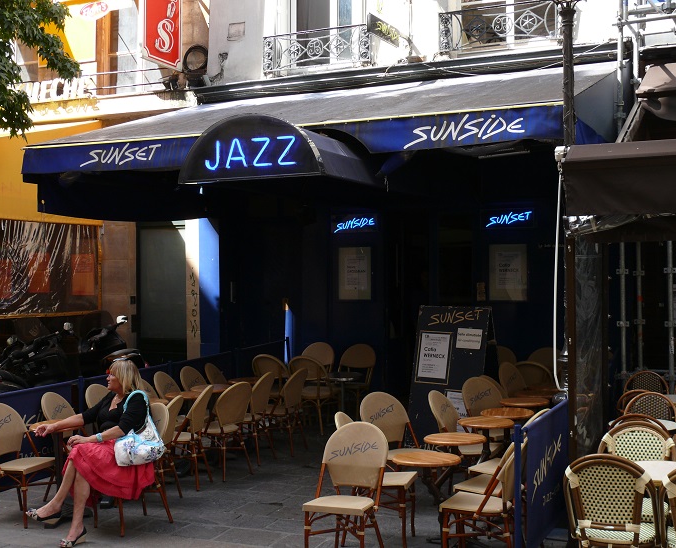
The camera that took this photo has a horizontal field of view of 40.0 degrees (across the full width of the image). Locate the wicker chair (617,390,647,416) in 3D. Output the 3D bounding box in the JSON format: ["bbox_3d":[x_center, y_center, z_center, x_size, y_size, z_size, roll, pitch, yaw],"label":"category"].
[{"bbox_3d":[2.900,1.500,8.600,0.500,0.880,0.560,0,1,40],"label":"wicker chair"}]

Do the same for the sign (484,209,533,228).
[{"bbox_3d":[2.350,-0.766,12.807,0.720,0.280,0.080,0,-1,25],"label":"sign"}]

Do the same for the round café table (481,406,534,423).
[{"bbox_3d":[1.498,1.584,8.180,0.475,0.735,0.475,0,1,0],"label":"round café table"}]

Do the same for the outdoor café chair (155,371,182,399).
[{"bbox_3d":[-1.598,1.437,9.448,0.520,0.891,0.446,-1,0,20],"label":"outdoor café chair"}]

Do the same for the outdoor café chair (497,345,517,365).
[{"bbox_3d":[1.855,1.364,11.360,0.540,0.930,0.570,0,1,23],"label":"outdoor café chair"}]

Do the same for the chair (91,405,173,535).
[{"bbox_3d":[-1.530,1.447,7.011,0.446,0.891,0.520,-1,0,44],"label":"chair"}]

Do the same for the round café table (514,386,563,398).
[{"bbox_3d":[2.012,1.562,9.270,0.475,0.735,0.475,0,1,25],"label":"round café table"}]

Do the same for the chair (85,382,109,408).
[{"bbox_3d":[-1.950,1.431,8.300,0.540,0.880,0.460,0,0,16],"label":"chair"}]

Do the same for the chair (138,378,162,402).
[{"bbox_3d":[-1.744,1.443,8.887,0.520,0.891,0.446,-1,0,22],"label":"chair"}]

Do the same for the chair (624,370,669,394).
[{"bbox_3d":[2.935,1.395,8.890,0.490,0.880,0.550,0,0,22],"label":"chair"}]

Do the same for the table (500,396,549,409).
[{"bbox_3d":[1.773,1.572,8.800,0.475,0.735,0.475,0,1,25],"label":"table"}]

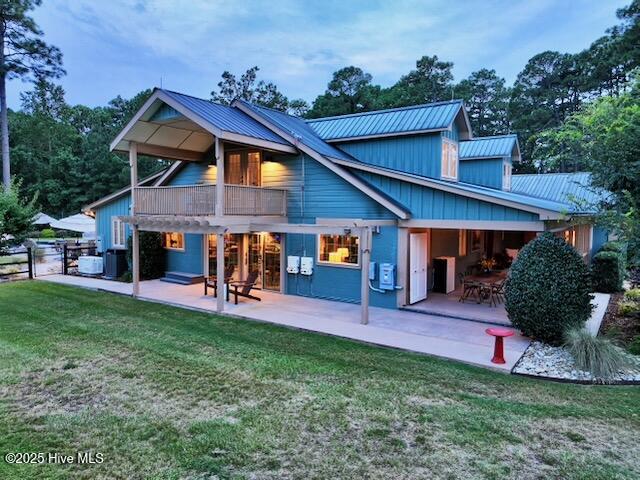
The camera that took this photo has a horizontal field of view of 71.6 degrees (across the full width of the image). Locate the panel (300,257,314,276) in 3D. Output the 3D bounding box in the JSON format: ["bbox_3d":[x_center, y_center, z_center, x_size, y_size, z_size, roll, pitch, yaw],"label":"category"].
[{"bbox_3d":[-0.401,0.838,14.206,0.400,0.600,0.200,3,4,35],"label":"panel"}]

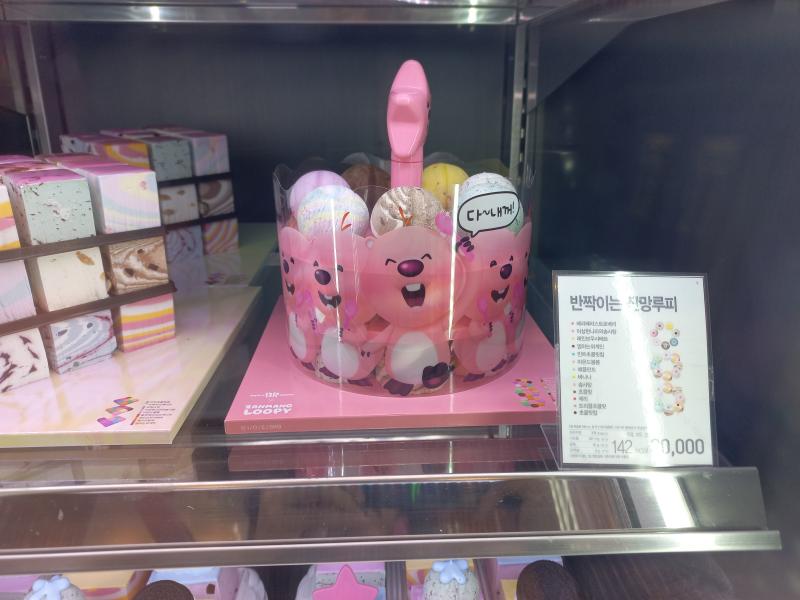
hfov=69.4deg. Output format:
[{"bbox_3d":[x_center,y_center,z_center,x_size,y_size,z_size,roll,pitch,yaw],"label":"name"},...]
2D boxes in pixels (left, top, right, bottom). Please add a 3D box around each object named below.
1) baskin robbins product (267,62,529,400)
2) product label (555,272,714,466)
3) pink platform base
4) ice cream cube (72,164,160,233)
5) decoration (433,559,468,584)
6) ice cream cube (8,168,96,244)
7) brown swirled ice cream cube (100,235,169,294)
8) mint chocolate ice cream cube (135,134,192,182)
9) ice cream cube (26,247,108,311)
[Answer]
[{"bbox_3d":[0.004,-0.066,0.436,0.185,0.212,0.185,-1,20,-2],"label":"baskin robbins product"},{"bbox_3d":[0.136,0.040,0.336,0.091,0.113,0.005,0,-5,0],"label":"product label"},{"bbox_3d":[0.003,0.037,0.477,0.235,0.010,0.235,-1,20,-2],"label":"pink platform base"},{"bbox_3d":[-0.212,-0.077,0.437,0.040,0.040,0.040,18,27,40],"label":"ice cream cube"},{"bbox_3d":[0.034,0.181,0.390,0.024,0.023,0.007,0,-21,0],"label":"decoration"},{"bbox_3d":[-0.245,-0.065,0.405,0.040,0.040,0.040,18,27,40],"label":"ice cream cube"},{"bbox_3d":[-0.212,-0.032,0.453,0.040,0.040,0.040,18,27,40],"label":"brown swirled ice cream cube"},{"bbox_3d":[-0.270,-0.163,0.670,0.040,0.040,0.040,-17,26,-39],"label":"mint chocolate ice cream cube"},{"bbox_3d":[-0.245,-0.020,0.422,0.040,0.040,0.040,18,27,40],"label":"ice cream cube"}]

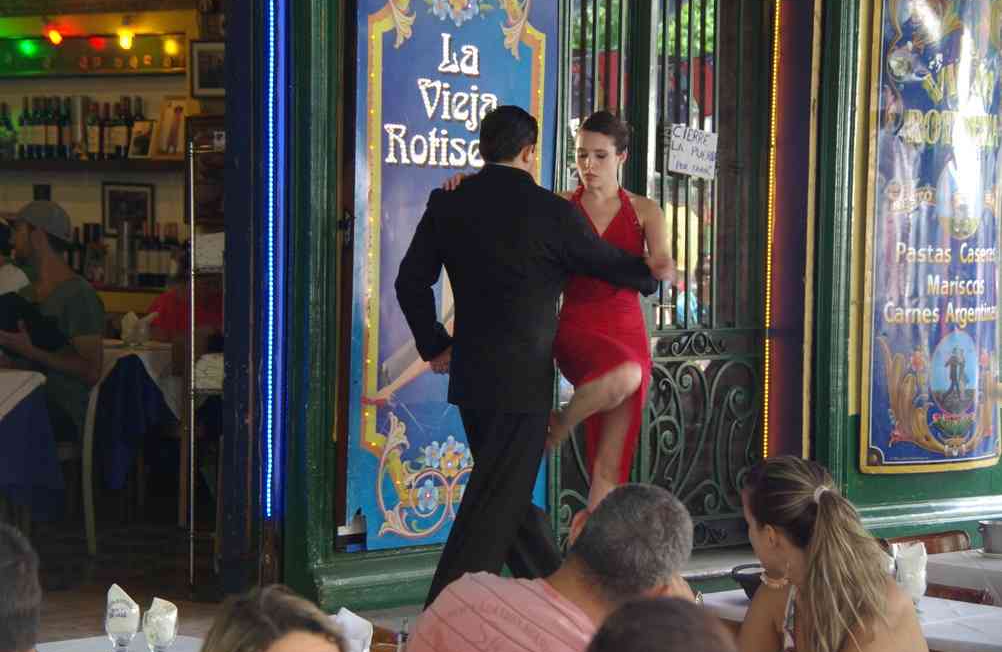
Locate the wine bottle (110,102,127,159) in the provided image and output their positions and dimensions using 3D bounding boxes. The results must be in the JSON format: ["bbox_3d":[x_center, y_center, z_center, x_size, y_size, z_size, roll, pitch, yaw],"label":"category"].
[{"bbox_3d":[-1.915,-0.974,13.500,0.076,0.285,0.076,1,3,0],"label":"wine bottle"}]

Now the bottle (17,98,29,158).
[{"bbox_3d":[-2.423,-1.004,13.700,0.076,0.323,0.076,1,3,0],"label":"bottle"}]

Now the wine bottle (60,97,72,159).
[{"bbox_3d":[-2.156,-0.979,13.400,0.074,0.303,0.074,1,4,0],"label":"wine bottle"}]

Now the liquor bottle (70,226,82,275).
[{"bbox_3d":[-2.109,-0.348,13.400,0.076,0.283,0.076,3,4,38],"label":"liquor bottle"}]

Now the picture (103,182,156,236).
[{"bbox_3d":[-1.842,-0.573,13.350,0.320,0.268,0.025,3,4,30],"label":"picture"}]

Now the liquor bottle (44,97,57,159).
[{"bbox_3d":[-2.272,-0.995,13.600,0.076,0.315,0.076,1,3,0],"label":"liquor bottle"}]

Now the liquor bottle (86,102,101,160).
[{"bbox_3d":[-2.010,-0.962,13.300,0.074,0.290,0.074,1,4,0],"label":"liquor bottle"}]

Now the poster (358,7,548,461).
[{"bbox_3d":[-0.165,-0.295,9.200,0.880,1.780,0.030,-2,5,-40],"label":"poster"}]

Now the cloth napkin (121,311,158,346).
[{"bbox_3d":[-1.515,0.008,11.300,0.155,0.140,0.090,1,3,0],"label":"cloth napkin"}]

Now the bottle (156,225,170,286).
[{"bbox_3d":[-1.612,-0.337,12.900,0.075,0.292,0.075,1,4,0],"label":"bottle"}]

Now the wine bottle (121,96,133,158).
[{"bbox_3d":[-1.833,-0.972,13.200,0.074,0.303,0.074,1,4,0],"label":"wine bottle"}]

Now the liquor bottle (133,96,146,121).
[{"bbox_3d":[-1.809,-0.992,13.500,0.076,0.318,0.076,3,4,38],"label":"liquor bottle"}]

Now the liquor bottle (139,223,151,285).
[{"bbox_3d":[-1.709,-0.343,12.950,0.074,0.308,0.074,1,4,0],"label":"liquor bottle"}]

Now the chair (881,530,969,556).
[{"bbox_3d":[1.236,0.961,6.725,0.480,0.850,0.430,3,4,41],"label":"chair"}]

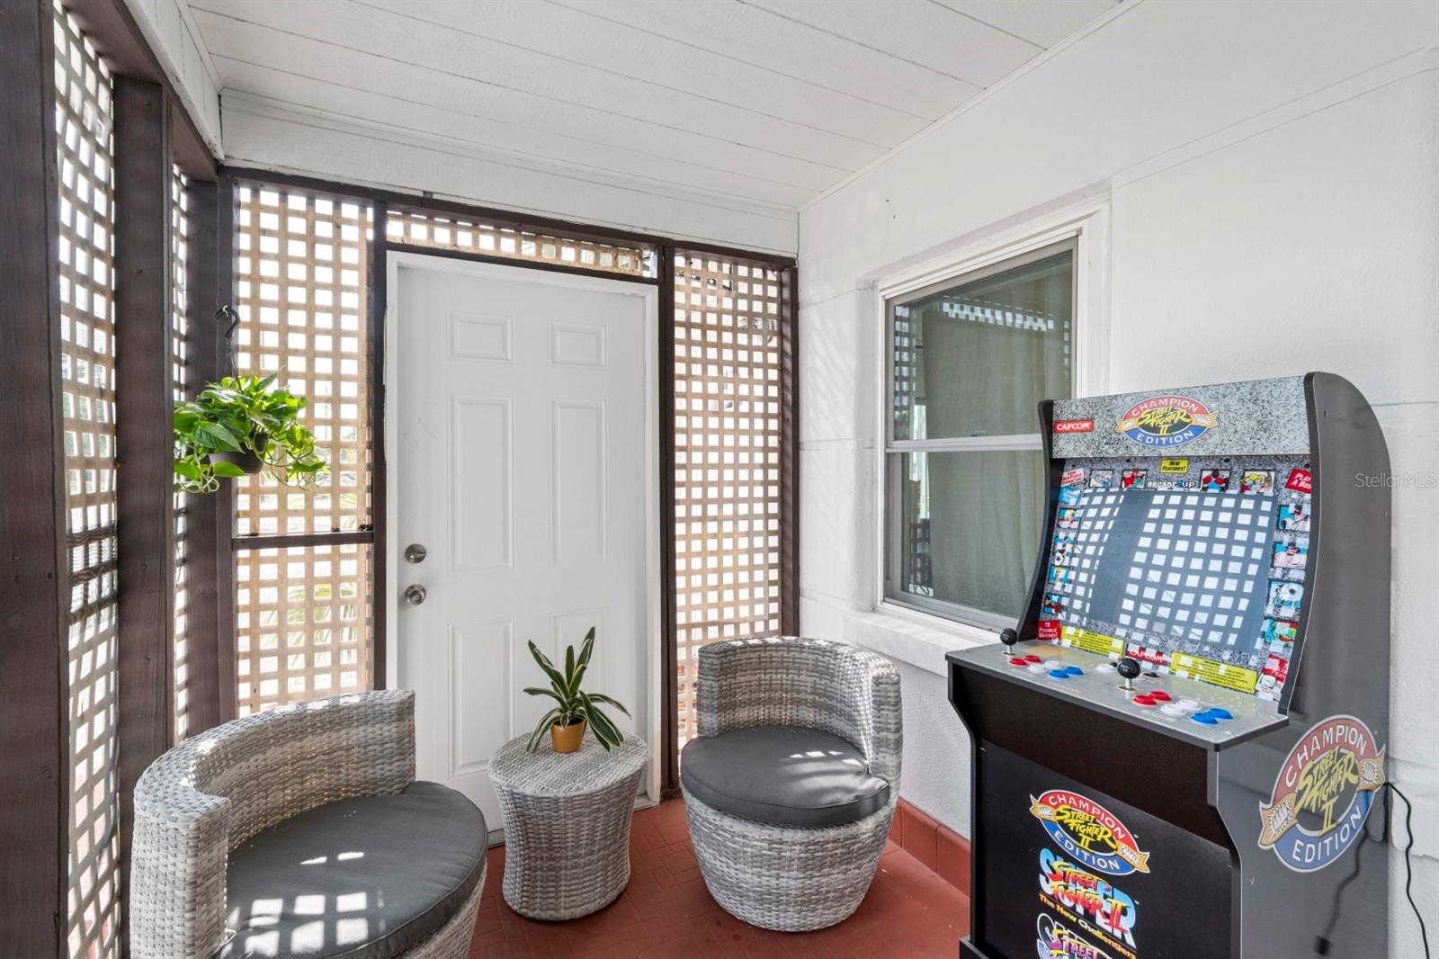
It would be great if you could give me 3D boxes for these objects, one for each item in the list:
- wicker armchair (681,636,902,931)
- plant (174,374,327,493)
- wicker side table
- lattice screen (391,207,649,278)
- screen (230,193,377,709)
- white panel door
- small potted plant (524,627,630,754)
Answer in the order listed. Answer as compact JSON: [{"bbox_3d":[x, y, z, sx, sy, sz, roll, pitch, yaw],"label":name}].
[{"bbox_3d":[0.227,0.956,1.940,0.700,0.690,0.700,0,1,22],"label":"wicker armchair"},{"bbox_3d":[-1.358,-0.129,1.721,0.360,0.310,0.320,-1,1,-38],"label":"plant"},{"bbox_3d":[-0.492,1.105,1.973,0.480,0.390,0.480,0,1,-24],"label":"wicker side table"},{"bbox_3d":[-0.709,-0.857,2.240,0.940,0.150,0.030,0,1,-24],"label":"lattice screen"},{"bbox_3d":[-1.349,0.169,1.966,0.380,2.140,0.030,0,1,-24],"label":"screen"},{"bbox_3d":[-0.717,0.274,2.298,0.910,2.040,0.050,0,1,-24],"label":"white panel door"},{"bbox_3d":[-0.473,0.710,2.011,0.340,0.400,0.310,0,1,-24],"label":"small potted plant"}]

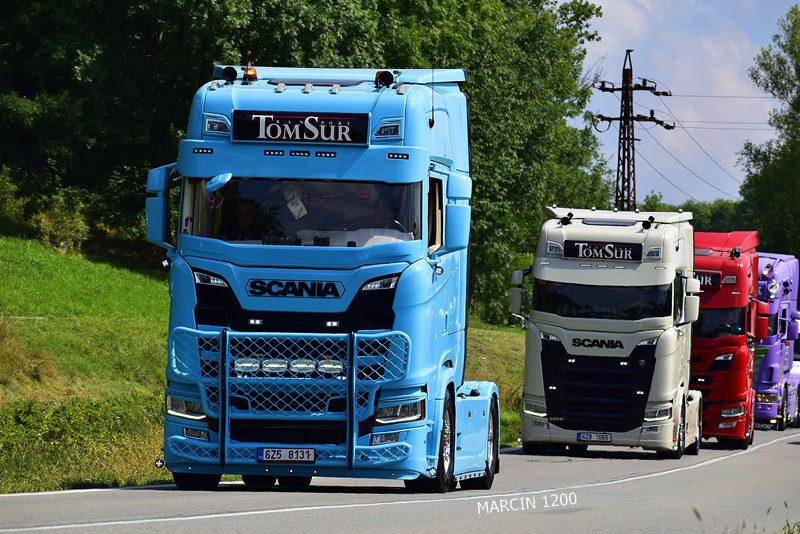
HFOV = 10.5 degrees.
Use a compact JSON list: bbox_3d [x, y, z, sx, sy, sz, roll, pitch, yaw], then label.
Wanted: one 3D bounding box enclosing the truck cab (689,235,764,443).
[{"bbox_3d":[5.575,1.413,81.728,2.800,3.950,5.700,2,-2,7],"label":"truck cab"}]

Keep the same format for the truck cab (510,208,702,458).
[{"bbox_3d":[3.520,1.113,70.665,2.850,3.920,5.700,2,-2,8],"label":"truck cab"}]

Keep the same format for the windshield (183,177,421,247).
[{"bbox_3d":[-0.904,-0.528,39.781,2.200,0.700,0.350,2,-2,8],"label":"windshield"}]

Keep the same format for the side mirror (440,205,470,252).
[{"bbox_3d":[0.520,-0.354,39.868,0.260,0.440,0.200,2,-2,8],"label":"side mirror"}]

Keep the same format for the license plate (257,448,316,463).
[{"bbox_3d":[-1.029,1.712,39.300,0.525,0.120,0.020,2,-2,8],"label":"license plate"}]

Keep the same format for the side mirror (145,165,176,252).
[{"bbox_3d":[-2.223,-0.552,40.240,0.290,0.780,0.240,2,-2,8],"label":"side mirror"}]

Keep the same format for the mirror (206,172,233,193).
[{"bbox_3d":[-1.647,-0.771,39.565,0.240,0.180,0.180,2,-2,8],"label":"mirror"}]

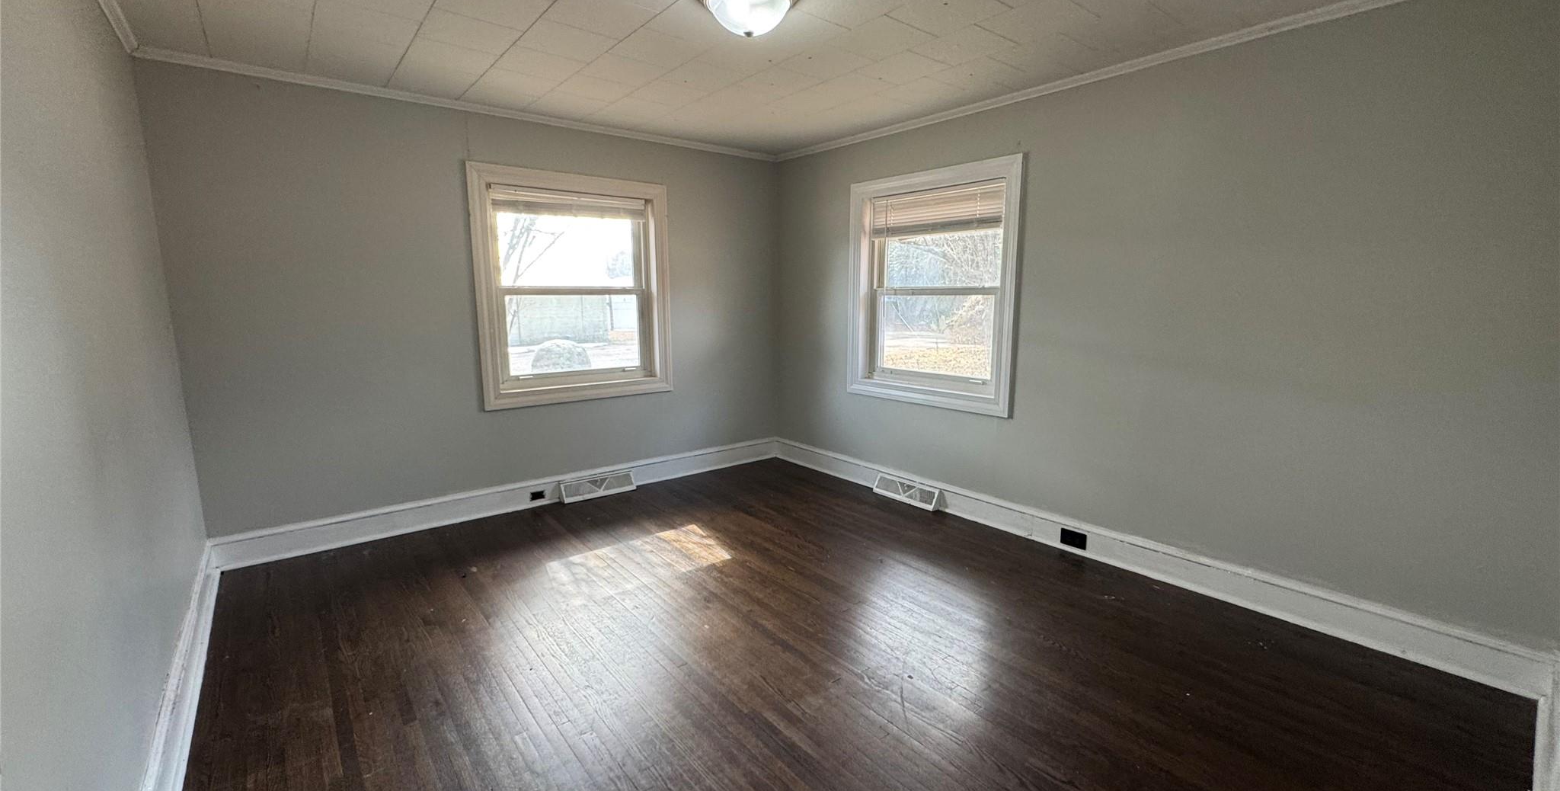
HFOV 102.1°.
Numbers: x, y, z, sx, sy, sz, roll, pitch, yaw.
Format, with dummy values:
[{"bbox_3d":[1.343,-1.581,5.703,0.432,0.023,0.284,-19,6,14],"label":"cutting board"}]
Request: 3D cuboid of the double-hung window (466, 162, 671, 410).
[{"bbox_3d":[-1.189,-0.620,3.731,1.154,1.298,0.150,-7,12,-38],"label":"double-hung window"}]

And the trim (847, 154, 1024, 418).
[{"bbox_3d":[0.848,-0.597,3.603,0.150,1.292,1.154,-7,12,-38],"label":"trim"}]

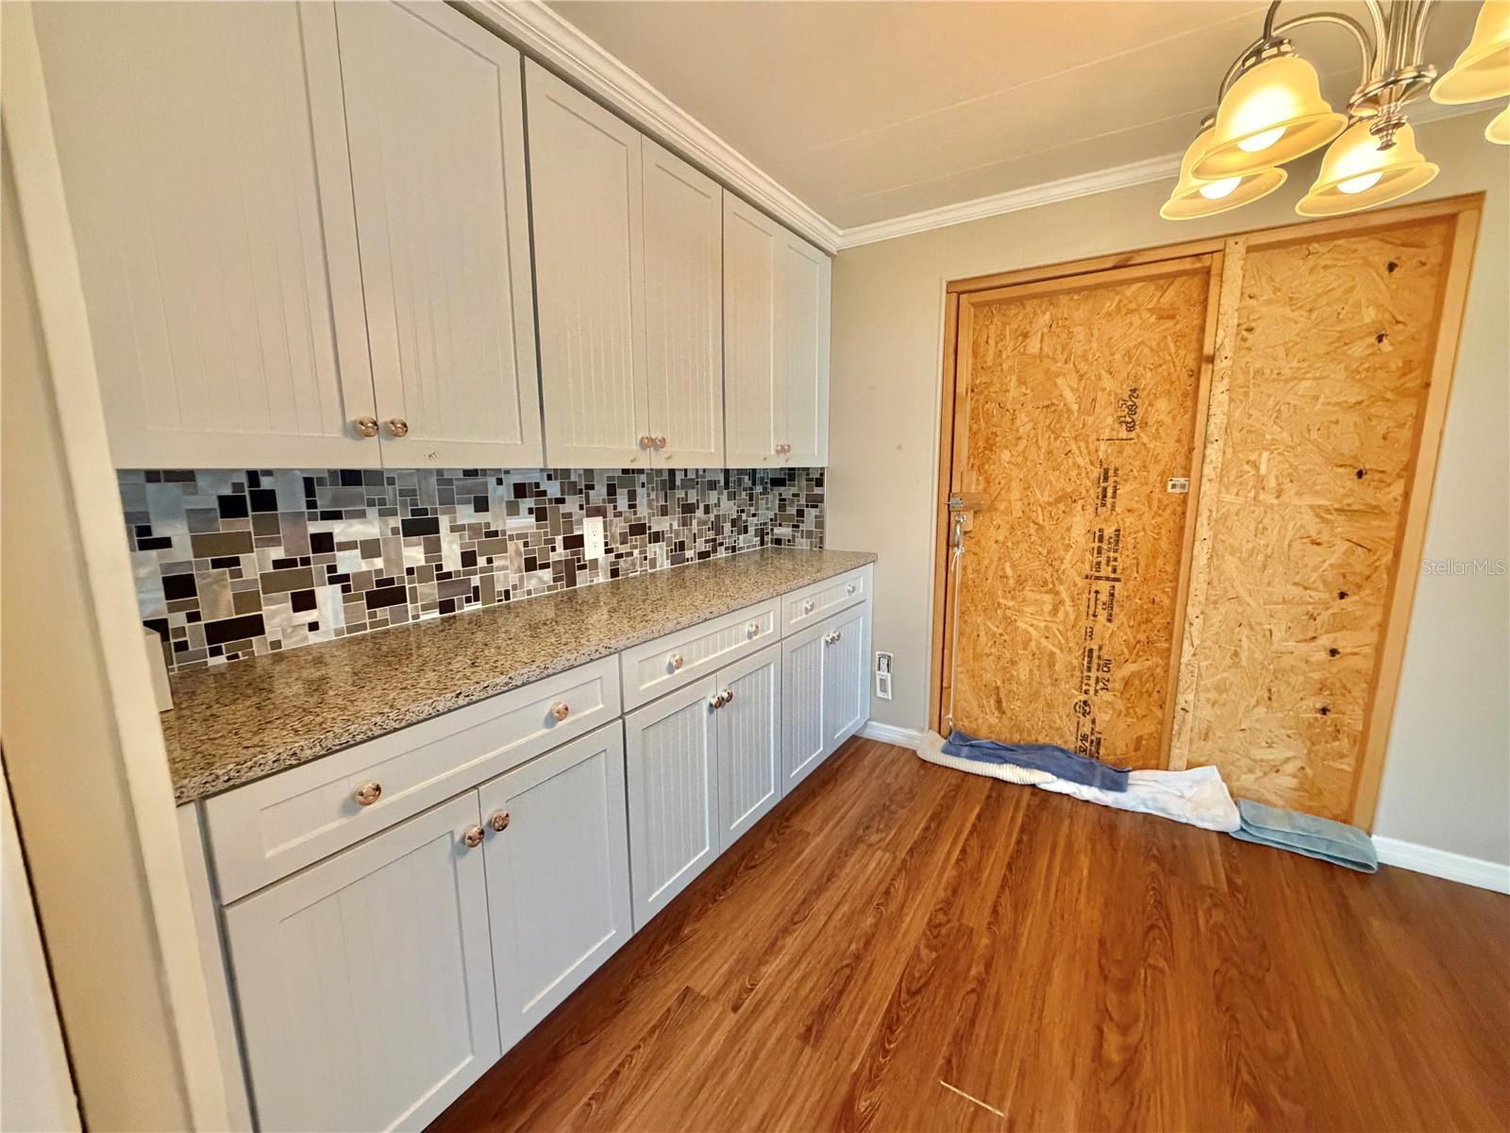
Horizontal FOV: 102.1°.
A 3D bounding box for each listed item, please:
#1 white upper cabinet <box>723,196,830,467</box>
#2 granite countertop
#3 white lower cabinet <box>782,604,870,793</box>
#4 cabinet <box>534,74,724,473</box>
[{"bbox_3d":[-0.015,-0.888,2.567,0.321,0.933,0.840,6,11,32],"label":"white upper cabinet"},{"bbox_3d":[-0.343,0.107,1.963,0.579,0.035,2.469,6,11,32],"label":"granite countertop"},{"bbox_3d":[0.087,0.476,2.714,0.571,0.600,0.857,6,11,32],"label":"white lower cabinet"},{"bbox_3d":[-0.453,-0.777,1.891,0.321,0.933,0.786,6,11,32],"label":"cabinet"}]

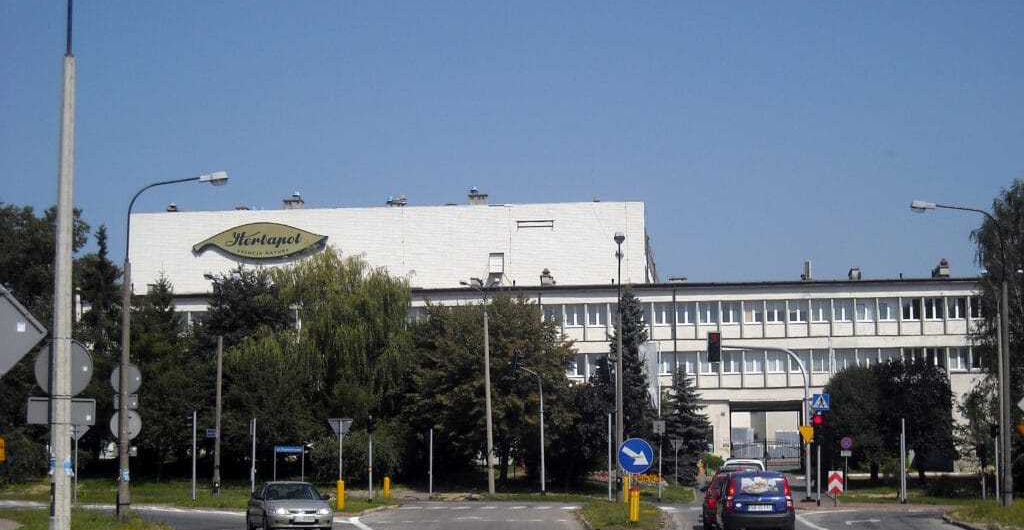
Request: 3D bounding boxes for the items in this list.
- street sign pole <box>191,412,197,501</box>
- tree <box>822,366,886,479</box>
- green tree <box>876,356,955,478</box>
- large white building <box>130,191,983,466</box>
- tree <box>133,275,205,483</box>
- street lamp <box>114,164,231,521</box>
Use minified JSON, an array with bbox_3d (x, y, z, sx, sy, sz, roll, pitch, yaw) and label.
[{"bbox_3d":[-11.848,7.115,83.640,0.130,3.310,0.130,0,-5,0],"label":"street sign pole"},{"bbox_3d":[20.176,9.249,131.290,4.205,6.758,4.205,0,-5,0],"label":"tree"},{"bbox_3d":[23.388,8.975,130.310,4.753,7.229,4.753,0,-5,0],"label":"green tree"},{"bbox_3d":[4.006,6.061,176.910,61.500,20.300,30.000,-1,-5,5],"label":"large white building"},{"bbox_3d":[-19.690,6.493,128.497,4.115,11.595,4.115,0,-5,0],"label":"tree"},{"bbox_3d":[-9.639,2.275,64.022,3.150,9.950,0.400,0,-5,0],"label":"street lamp"}]

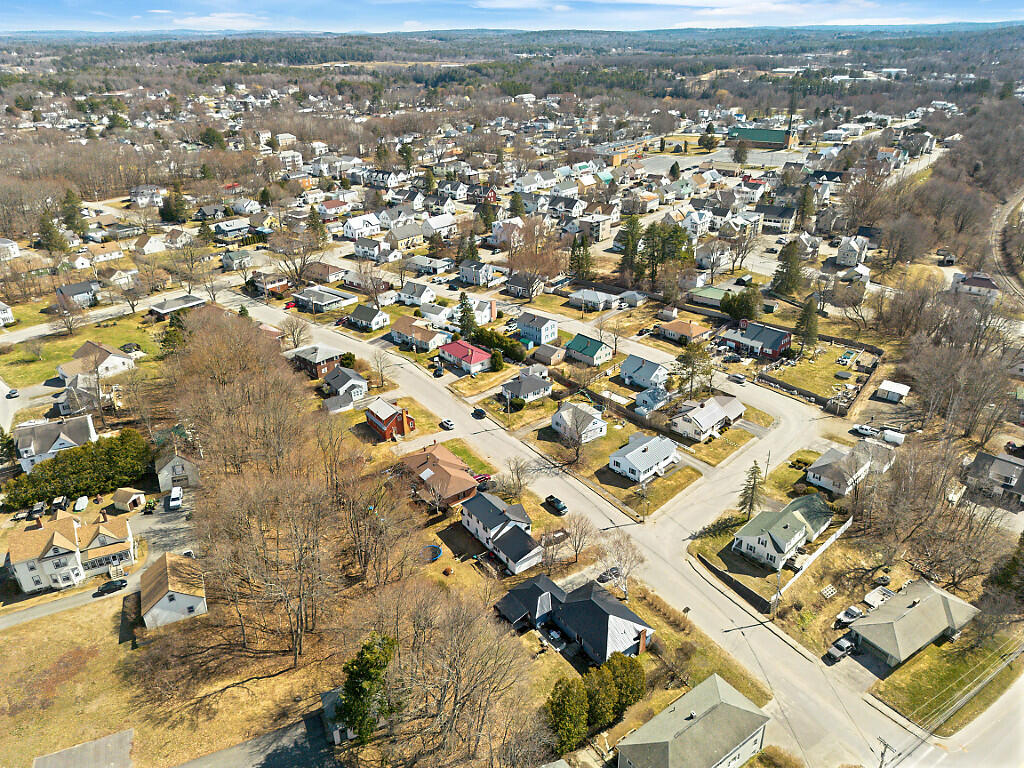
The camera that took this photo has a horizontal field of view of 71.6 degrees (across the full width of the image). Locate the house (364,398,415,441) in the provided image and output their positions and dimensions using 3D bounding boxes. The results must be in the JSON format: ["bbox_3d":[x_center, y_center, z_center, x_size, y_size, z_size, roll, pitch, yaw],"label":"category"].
[{"bbox_3d":[-29.800,7.610,174.530,9.000,6.800,10.800,-19,32,-33],"label":"house"}]

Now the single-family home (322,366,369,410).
[{"bbox_3d":[-45.010,0.900,188.910,12.900,6.000,14.700,-18,32,-32],"label":"single-family home"}]

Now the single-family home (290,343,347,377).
[{"bbox_3d":[-58.920,-8.020,217.240,12.320,7.470,10.300,21,34,37],"label":"single-family home"}]

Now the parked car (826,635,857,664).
[{"bbox_3d":[53.680,43.520,115.930,4.600,1.700,1.880,-15,30,-27],"label":"parked car"}]

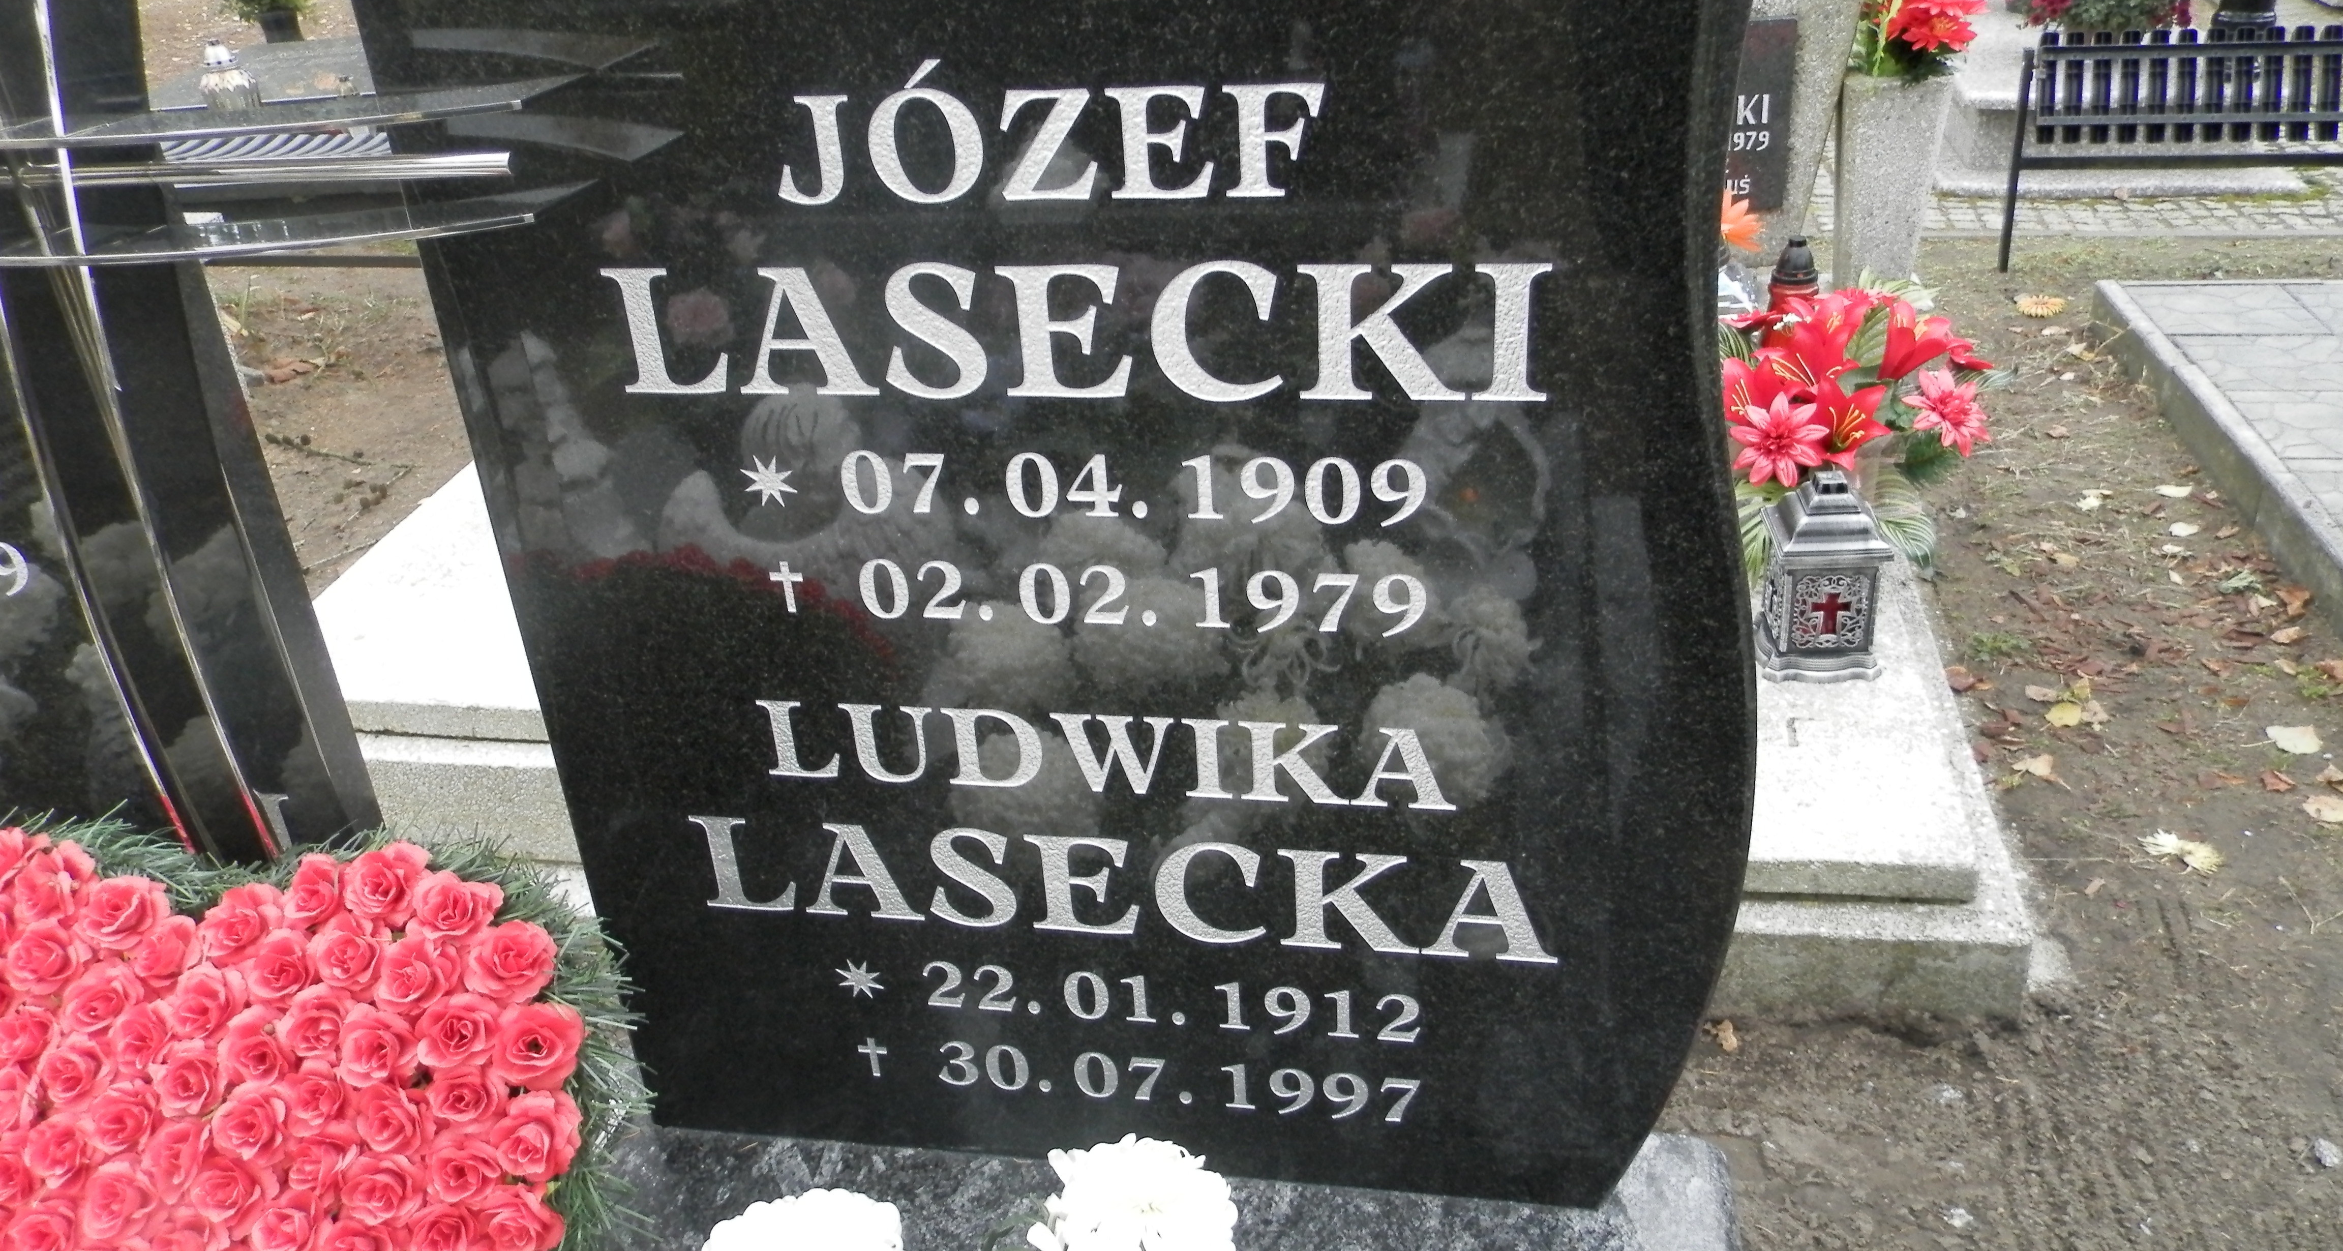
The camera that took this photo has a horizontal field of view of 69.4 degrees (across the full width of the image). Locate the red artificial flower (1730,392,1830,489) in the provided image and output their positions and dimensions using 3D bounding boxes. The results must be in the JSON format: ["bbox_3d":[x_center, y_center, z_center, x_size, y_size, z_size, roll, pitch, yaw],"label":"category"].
[{"bbox_3d":[0.844,-0.256,2.345,0.136,0.130,0.060,5,0,18],"label":"red artificial flower"}]

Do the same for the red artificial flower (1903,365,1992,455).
[{"bbox_3d":[1.083,-0.301,2.360,0.128,0.128,0.060,-7,-2,-3],"label":"red artificial flower"}]

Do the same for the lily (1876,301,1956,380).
[{"bbox_3d":[1.047,-0.400,2.380,0.110,0.120,0.110,38,39,1],"label":"lily"}]

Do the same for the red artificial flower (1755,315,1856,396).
[{"bbox_3d":[0.887,-0.377,2.370,0.140,0.120,0.110,21,-1,37],"label":"red artificial flower"}]

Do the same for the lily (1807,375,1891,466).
[{"bbox_3d":[0.937,-0.282,2.340,0.125,0.125,0.100,-6,-15,-2],"label":"lily"}]

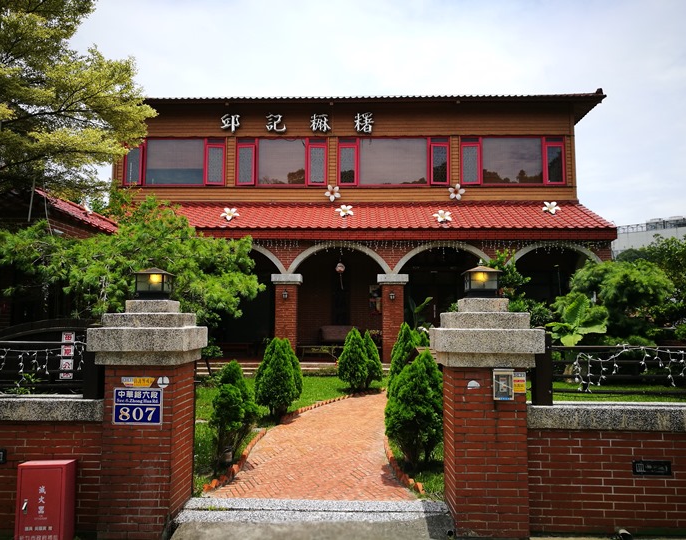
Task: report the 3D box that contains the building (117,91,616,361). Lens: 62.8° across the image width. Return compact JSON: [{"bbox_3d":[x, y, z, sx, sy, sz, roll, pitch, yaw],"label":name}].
[{"bbox_3d":[0.050,-1.007,18.481,13.900,8.143,9.000,0,-5,0],"label":"building"}]

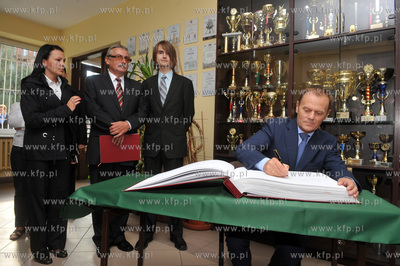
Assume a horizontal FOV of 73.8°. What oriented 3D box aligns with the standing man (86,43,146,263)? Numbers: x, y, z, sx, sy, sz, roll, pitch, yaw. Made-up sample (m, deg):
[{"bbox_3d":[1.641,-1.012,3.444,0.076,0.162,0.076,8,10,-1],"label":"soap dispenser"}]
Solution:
[{"bbox_3d":[-0.720,0.135,2.270,0.540,1.760,0.460,1,1,-28],"label":"standing man"}]

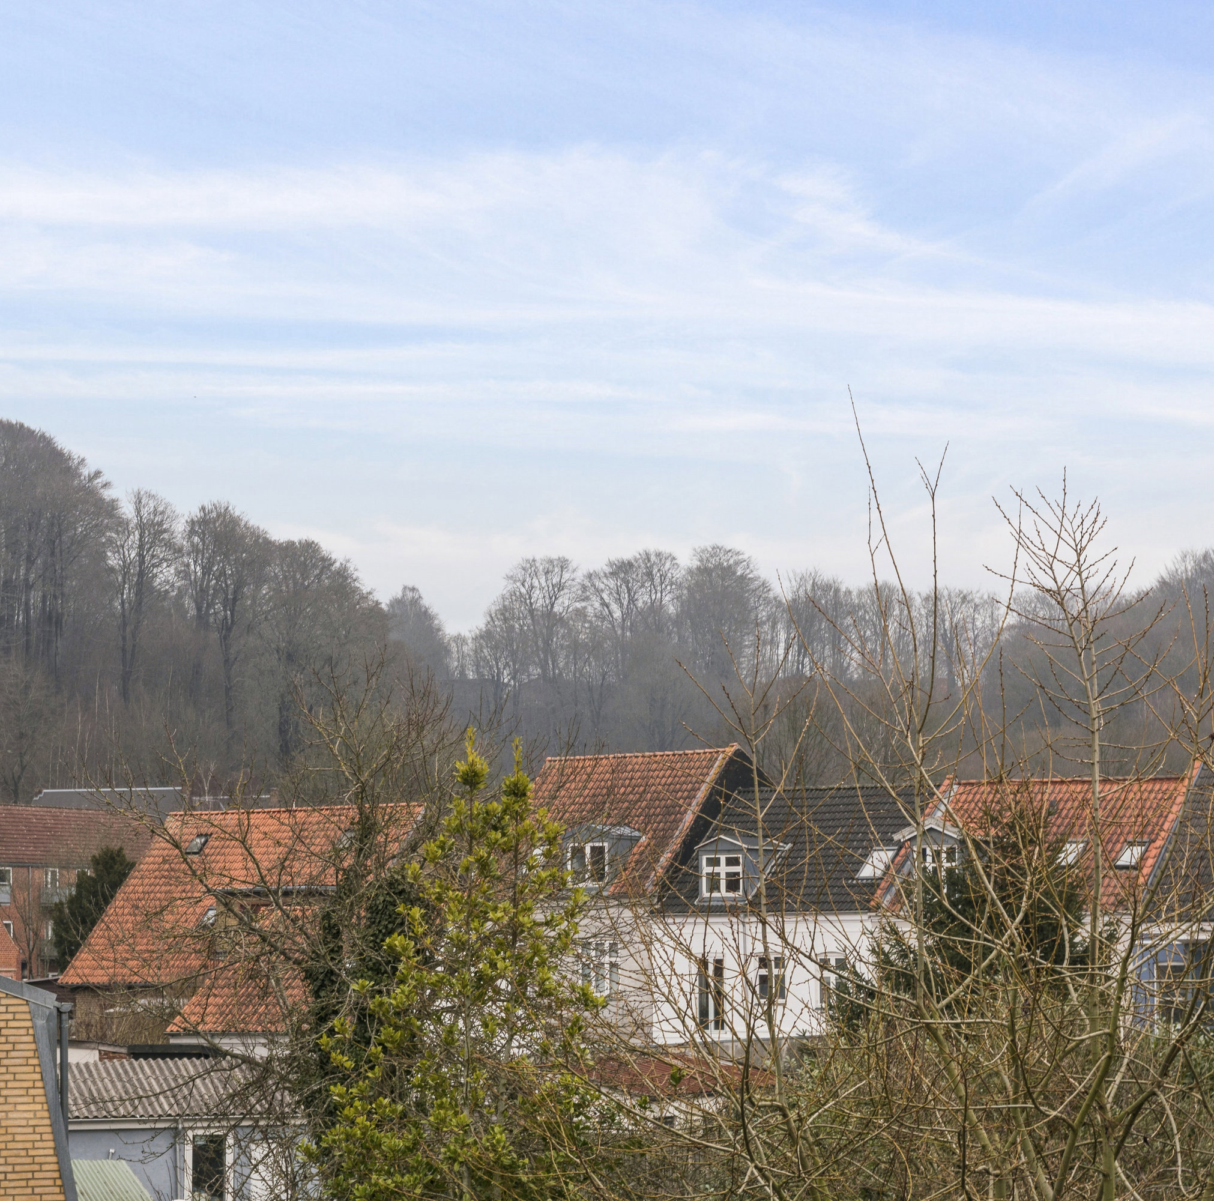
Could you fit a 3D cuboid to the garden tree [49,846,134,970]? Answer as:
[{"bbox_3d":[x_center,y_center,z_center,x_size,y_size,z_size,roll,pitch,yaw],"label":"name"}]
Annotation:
[{"bbox_3d":[-20.448,13.225,132.000,3.900,7.200,3.900,0,-3,0],"label":"garden tree"}]

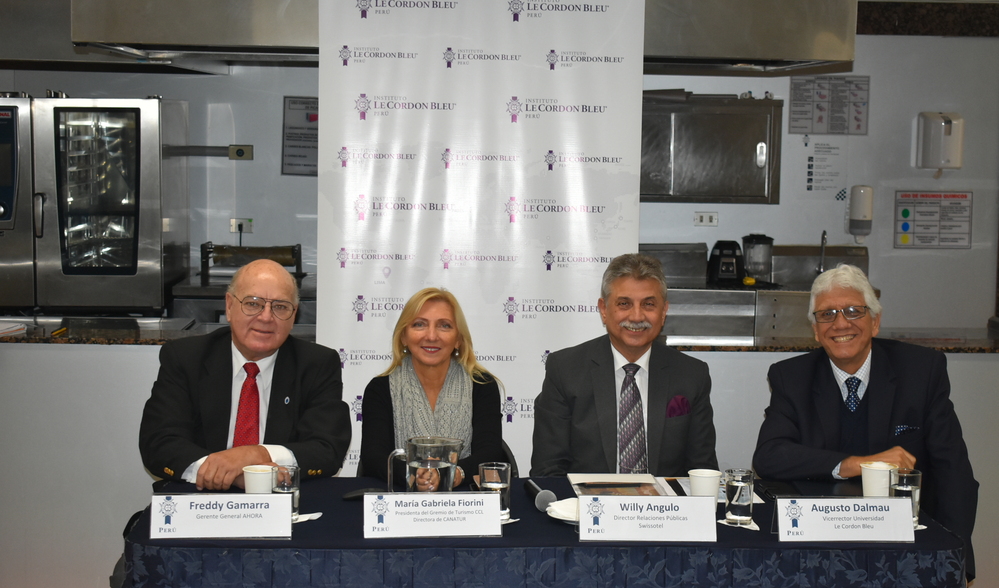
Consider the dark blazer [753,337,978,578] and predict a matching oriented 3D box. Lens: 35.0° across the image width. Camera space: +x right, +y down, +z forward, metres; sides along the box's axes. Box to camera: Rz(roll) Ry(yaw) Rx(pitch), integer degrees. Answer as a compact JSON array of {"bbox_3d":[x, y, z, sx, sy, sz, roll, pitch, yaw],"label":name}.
[{"bbox_3d":[0.962,0.428,4.159,0.570,0.620,0.420,2,6,6],"label":"dark blazer"}]

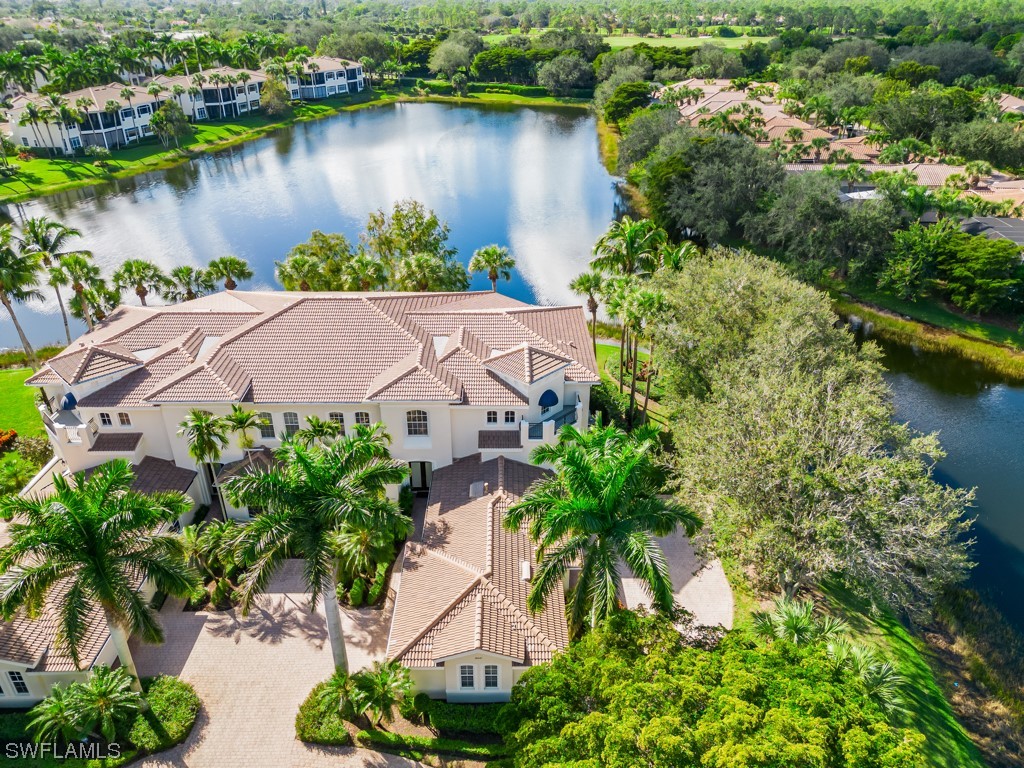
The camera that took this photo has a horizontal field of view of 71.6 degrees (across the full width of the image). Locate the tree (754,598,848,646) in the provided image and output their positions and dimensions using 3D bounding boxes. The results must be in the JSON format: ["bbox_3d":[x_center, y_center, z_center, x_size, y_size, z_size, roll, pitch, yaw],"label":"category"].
[{"bbox_3d":[14.383,12.509,35.398,4.385,3.189,4.186,0,29,0],"label":"tree"}]

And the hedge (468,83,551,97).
[{"bbox_3d":[-1.000,-91.304,221.119,25.500,2.400,2.000,9,30,16],"label":"hedge"}]

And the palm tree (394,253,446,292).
[{"bbox_3d":[-7.426,-6.224,58.929,4.190,9.760,4.190,0,30,0],"label":"palm tree"}]

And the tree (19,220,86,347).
[{"bbox_3d":[-35.878,-7.250,57.482,5.300,12.800,5.300,0,30,0],"label":"tree"}]

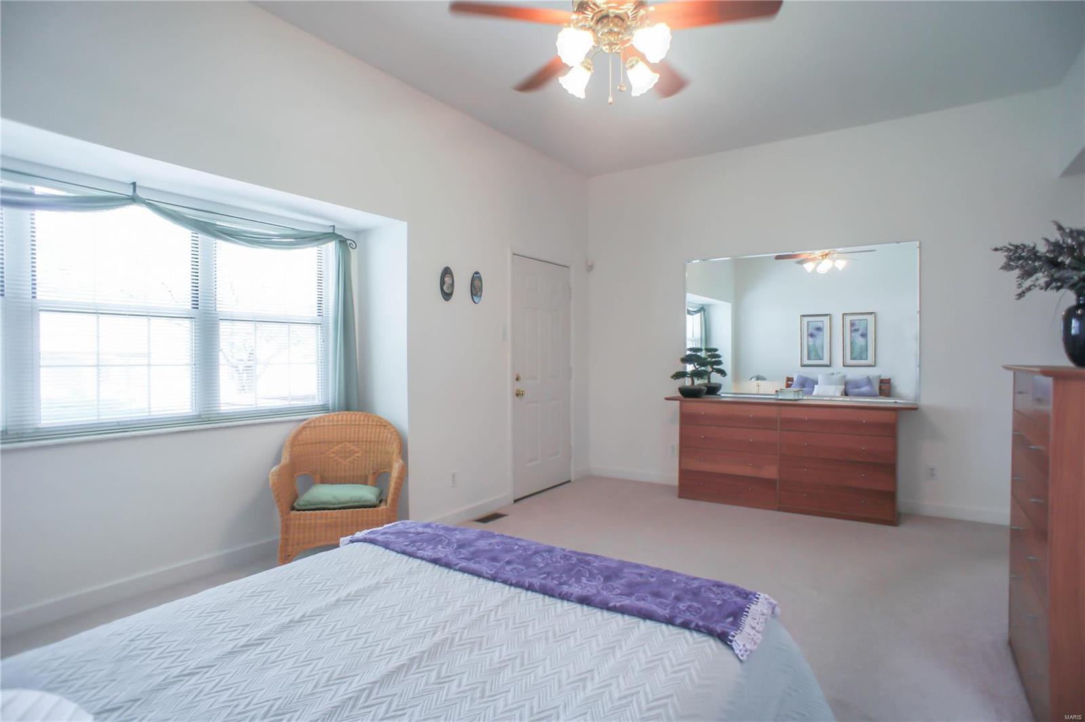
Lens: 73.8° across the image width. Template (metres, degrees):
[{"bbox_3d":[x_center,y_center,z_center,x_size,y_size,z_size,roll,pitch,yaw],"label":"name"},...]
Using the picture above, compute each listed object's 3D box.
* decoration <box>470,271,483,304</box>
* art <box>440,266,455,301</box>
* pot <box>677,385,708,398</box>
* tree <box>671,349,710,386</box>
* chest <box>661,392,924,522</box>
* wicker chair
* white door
[{"bbox_3d":[-0.483,-0.541,5.335,0.025,0.240,0.155,0,0,28],"label":"decoration"},{"bbox_3d":[-0.657,-0.533,5.000,0.025,0.242,0.165,0,0,28],"label":"art"},{"bbox_3d":[1.300,0.272,6.240,0.245,0.090,0.240,0,0,0],"label":"pot"},{"bbox_3d":[1.278,0.057,6.240,0.300,0.330,0.250,0,0,36],"label":"tree"},{"bbox_3d":[1.935,0.730,5.660,1.870,0.825,0.510,0,0,36],"label":"chest"},{"bbox_3d":[-1.210,0.735,4.370,0.745,0.860,0.650,0,0,-13],"label":"wicker chair"},{"bbox_3d":[0.012,0.130,6.300,0.060,2.010,1.000,0,0,28],"label":"white door"}]

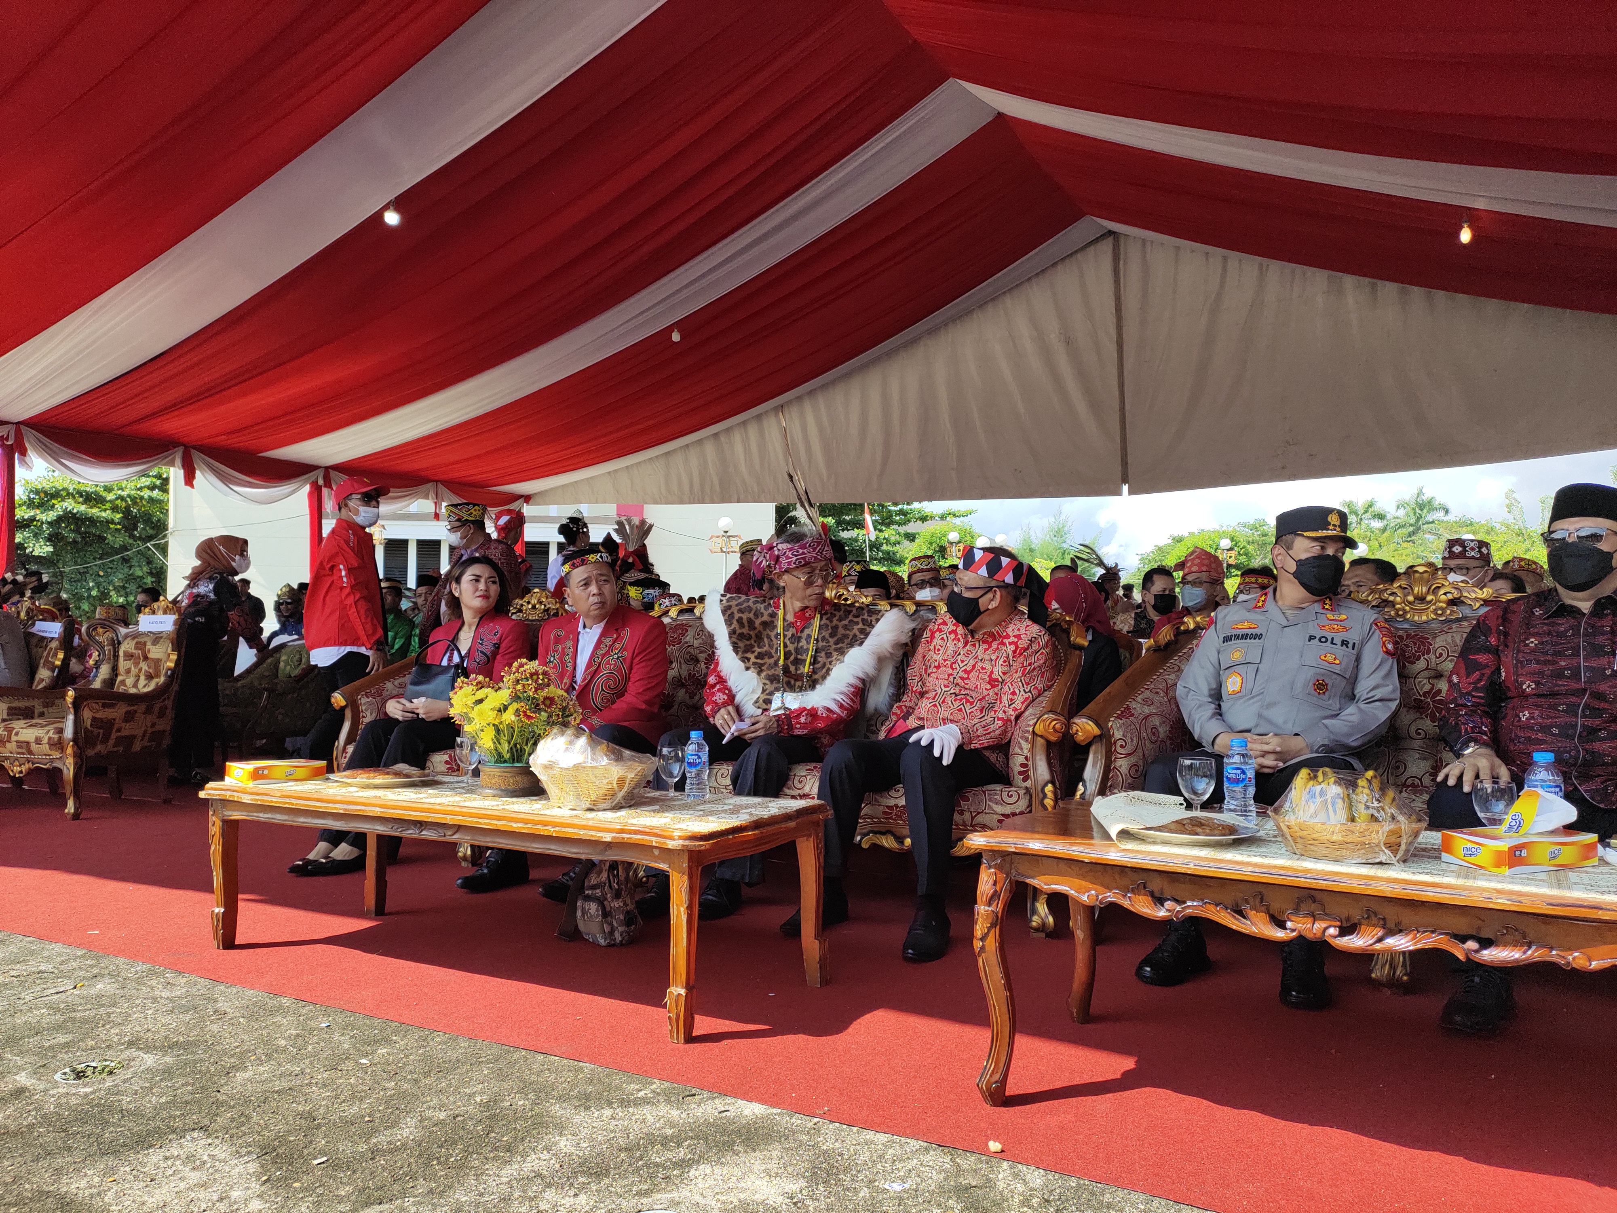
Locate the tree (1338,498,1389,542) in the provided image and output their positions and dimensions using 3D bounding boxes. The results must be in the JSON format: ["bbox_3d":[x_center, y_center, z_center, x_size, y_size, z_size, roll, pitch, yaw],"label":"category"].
[{"bbox_3d":[30.285,-1.297,66.098,3.600,9.200,3.600,0,-2,0],"label":"tree"}]

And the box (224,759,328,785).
[{"bbox_3d":[-1.510,0.470,3.453,0.129,0.052,0.225,-1,-3,36],"label":"box"}]

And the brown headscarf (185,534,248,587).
[{"bbox_3d":[-3.755,-0.292,7.706,0.370,0.310,0.250,1,-2,-20],"label":"brown headscarf"}]

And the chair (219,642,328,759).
[{"bbox_3d":[-3.957,0.637,8.779,0.760,1.030,0.800,-1,-3,31],"label":"chair"}]

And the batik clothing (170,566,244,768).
[{"bbox_3d":[-3.814,0.419,7.679,0.420,1.270,0.430,1,-2,-18],"label":"batik clothing"}]

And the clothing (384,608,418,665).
[{"bbox_3d":[-2.817,0.294,8.194,0.480,0.630,0.300,-1,-2,21],"label":"clothing"}]

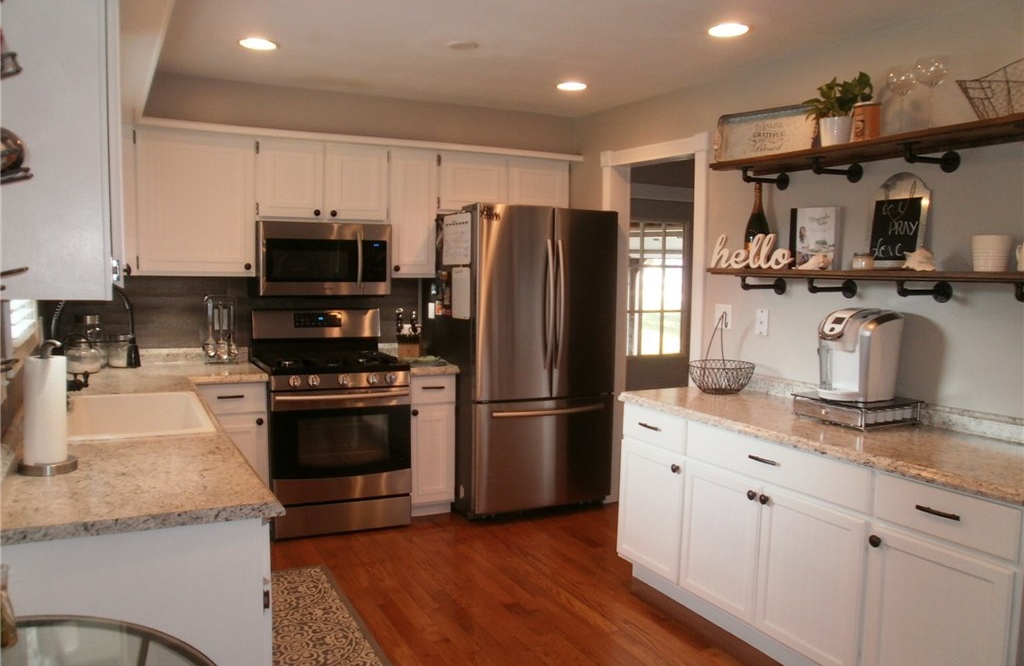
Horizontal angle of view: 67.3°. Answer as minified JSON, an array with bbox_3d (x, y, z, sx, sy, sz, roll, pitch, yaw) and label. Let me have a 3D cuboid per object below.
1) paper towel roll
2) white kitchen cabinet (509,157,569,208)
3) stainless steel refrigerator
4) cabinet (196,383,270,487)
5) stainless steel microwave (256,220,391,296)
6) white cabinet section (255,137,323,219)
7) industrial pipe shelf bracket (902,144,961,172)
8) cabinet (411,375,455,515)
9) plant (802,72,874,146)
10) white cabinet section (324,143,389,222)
[{"bbox_3d":[-1.278,0.210,2.102,0.115,0.280,0.115,-1,5,-27],"label":"paper towel roll"},{"bbox_3d":[0.114,-0.959,5.099,0.435,0.367,0.320,-1,5,-24],"label":"white kitchen cabinet"},{"bbox_3d":[0.054,0.146,4.808,0.901,1.775,0.818,-1,5,-22],"label":"stainless steel refrigerator"},{"bbox_3d":[-1.589,0.662,4.298,0.376,0.859,0.601,-1,5,-24],"label":"cabinet"},{"bbox_3d":[-1.127,-0.437,4.591,0.760,0.416,0.410,-1,5,-22],"label":"stainless steel microwave"},{"bbox_3d":[-1.306,-0.865,4.440,0.378,0.452,0.330,-2,5,-27],"label":"white cabinet section"},{"bbox_3d":[1.506,-0.633,2.787,0.266,0.089,0.082,-1,5,-27],"label":"industrial pipe shelf bracket"},{"bbox_3d":[-0.592,0.642,4.745,0.311,0.859,0.601,-1,5,-24],"label":"cabinet"},{"bbox_3d":[1.321,-0.896,3.110,0.232,0.313,0.261,-1,5,-27],"label":"plant"},{"bbox_3d":[-0.969,-0.877,4.614,0.382,0.447,0.330,-2,5,-27],"label":"white cabinet section"}]

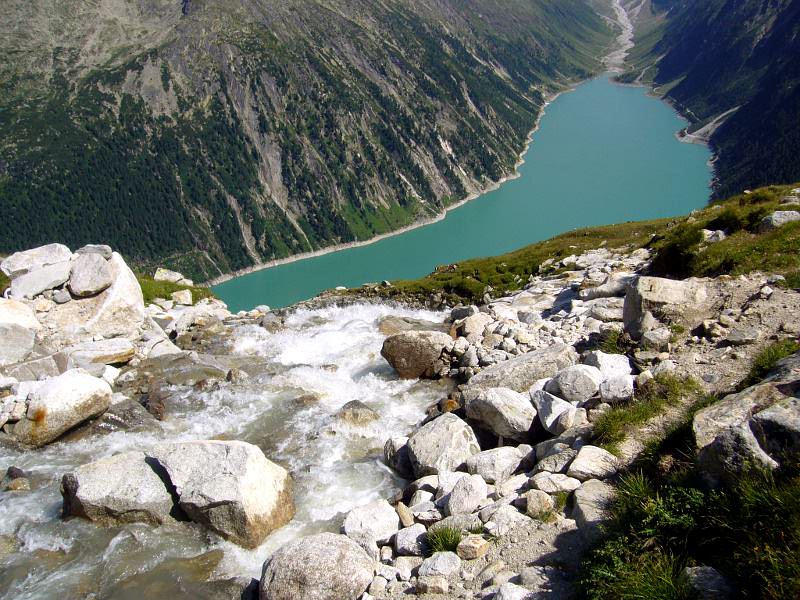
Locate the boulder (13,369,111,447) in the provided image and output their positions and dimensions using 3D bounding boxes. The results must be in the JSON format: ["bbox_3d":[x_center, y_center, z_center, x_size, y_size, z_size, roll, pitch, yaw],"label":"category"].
[{"bbox_3d":[-3.588,1.136,8.600,1.020,0.680,0.740,-10,25,-23],"label":"boulder"}]

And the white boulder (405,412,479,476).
[{"bbox_3d":[0.412,1.372,7.700,0.701,0.552,0.587,0,23,0],"label":"white boulder"}]

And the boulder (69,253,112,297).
[{"bbox_3d":[-4.893,-0.404,12.800,0.613,0.674,0.636,0,23,0],"label":"boulder"}]

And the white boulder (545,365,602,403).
[{"bbox_3d":[2.057,0.989,9.600,0.670,0.440,0.530,0,23,0],"label":"white boulder"}]

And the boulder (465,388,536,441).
[{"bbox_3d":[1.053,1.189,8.500,0.751,0.495,0.524,10,25,23],"label":"boulder"}]

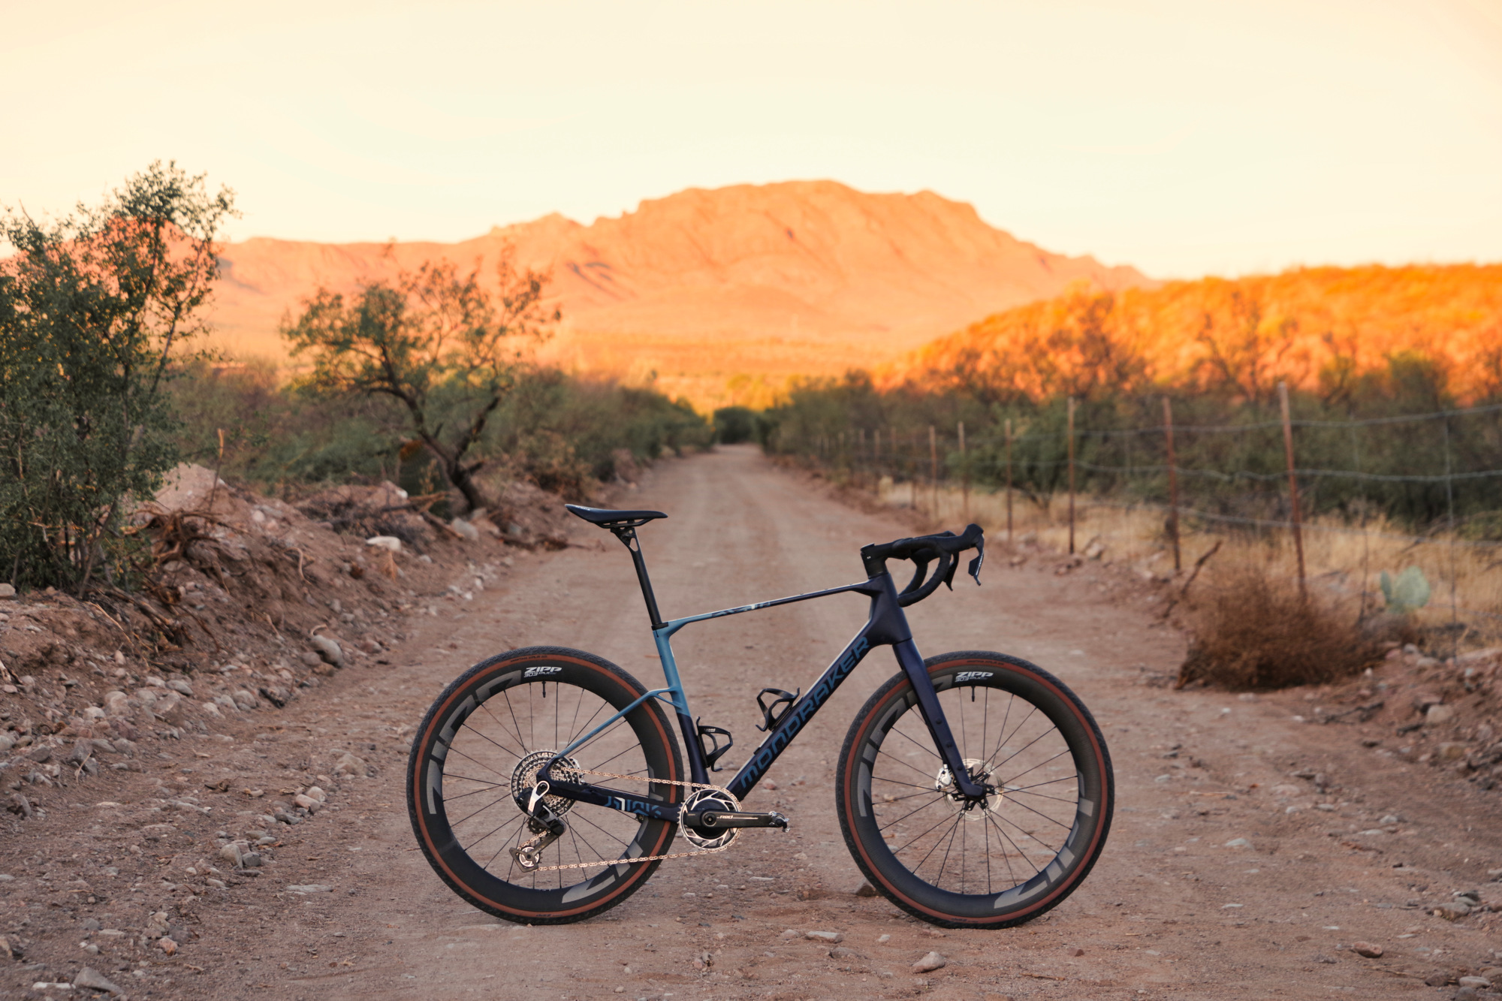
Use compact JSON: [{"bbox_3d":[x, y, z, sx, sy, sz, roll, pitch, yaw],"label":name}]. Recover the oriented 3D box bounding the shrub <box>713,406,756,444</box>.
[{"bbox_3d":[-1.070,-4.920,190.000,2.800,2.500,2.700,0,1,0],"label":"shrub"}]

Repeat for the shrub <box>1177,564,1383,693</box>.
[{"bbox_3d":[2.650,0.615,14.700,1.020,0.610,0.950,0,1,0],"label":"shrub"}]

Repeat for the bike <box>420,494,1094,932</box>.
[{"bbox_3d":[0.026,0.554,7.470,1.810,1.078,0.470,0,1,-1],"label":"bike"}]

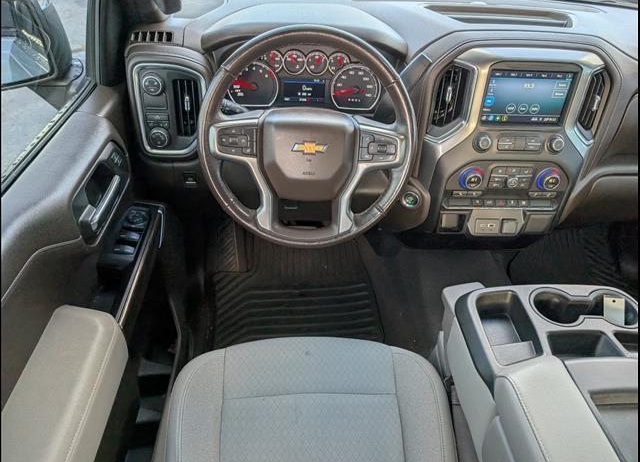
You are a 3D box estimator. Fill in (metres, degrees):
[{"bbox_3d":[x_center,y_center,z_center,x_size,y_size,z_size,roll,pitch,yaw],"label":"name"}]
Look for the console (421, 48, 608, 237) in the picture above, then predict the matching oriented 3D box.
[{"bbox_3d":[0.433,-0.209,1.016,0.360,0.420,0.120,1,26,-2],"label":"console"}]

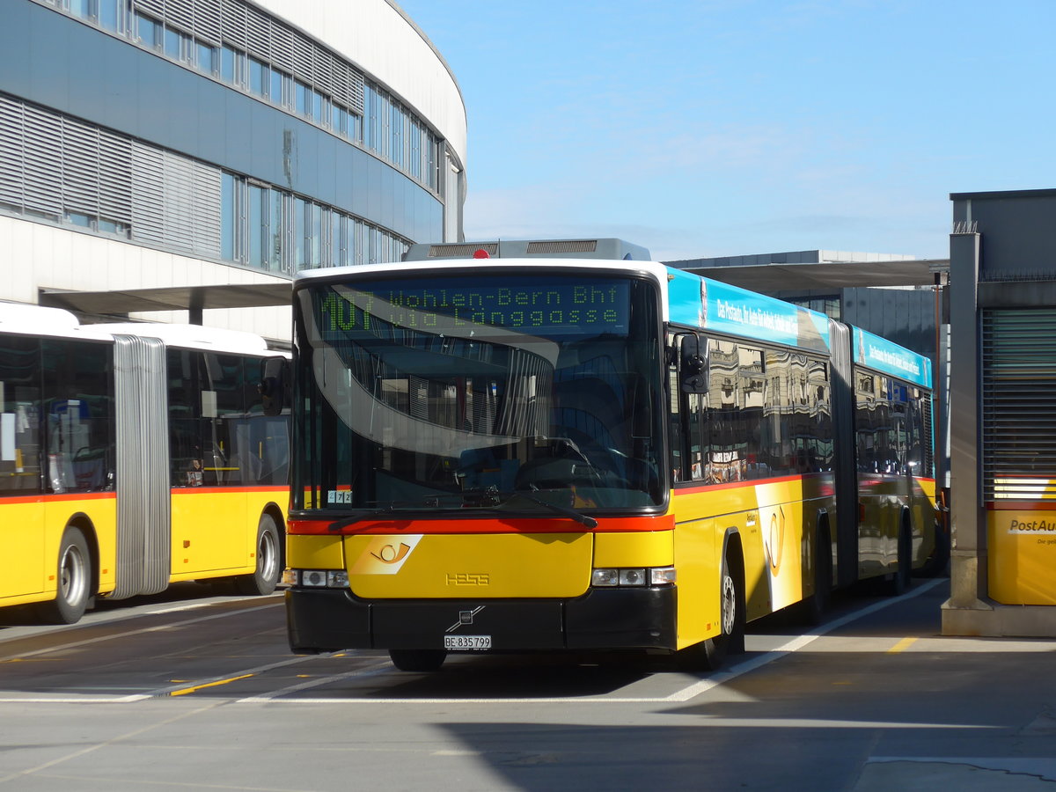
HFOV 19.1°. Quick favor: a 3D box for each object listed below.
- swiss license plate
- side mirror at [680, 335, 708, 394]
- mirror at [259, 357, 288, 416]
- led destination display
[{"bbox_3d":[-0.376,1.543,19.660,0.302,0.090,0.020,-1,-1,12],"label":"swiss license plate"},{"bbox_3d":[1.046,-0.195,19.630,0.190,0.370,0.100,-1,-1,-5],"label":"side mirror"},{"bbox_3d":[-1.635,-0.057,20.200,0.100,0.370,0.190,0,-1,-44],"label":"mirror"},{"bbox_3d":[-0.350,-0.556,19.970,2.040,0.340,0.100,-1,-1,12],"label":"led destination display"}]

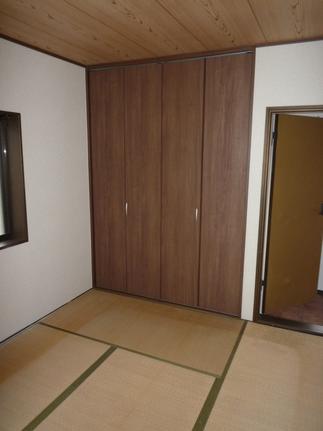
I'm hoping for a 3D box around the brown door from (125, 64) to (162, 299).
[{"bbox_3d":[-0.178,-0.280,3.235,0.410,2.369,0.040,5,12,24],"label":"brown door"}]

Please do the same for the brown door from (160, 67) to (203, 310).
[{"bbox_3d":[0.198,-0.246,3.064,0.418,2.369,0.040,5,12,24],"label":"brown door"}]

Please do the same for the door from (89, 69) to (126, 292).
[{"bbox_3d":[-0.557,-0.315,3.409,0.427,2.369,0.040,5,12,24],"label":"door"}]

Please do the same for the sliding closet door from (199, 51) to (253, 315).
[{"bbox_3d":[0.577,-0.211,2.891,0.418,2.369,0.040,5,12,24],"label":"sliding closet door"}]

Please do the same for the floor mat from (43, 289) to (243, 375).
[{"bbox_3d":[-0.182,1.020,2.955,1.750,0.030,0.855,5,12,24],"label":"floor mat"}]

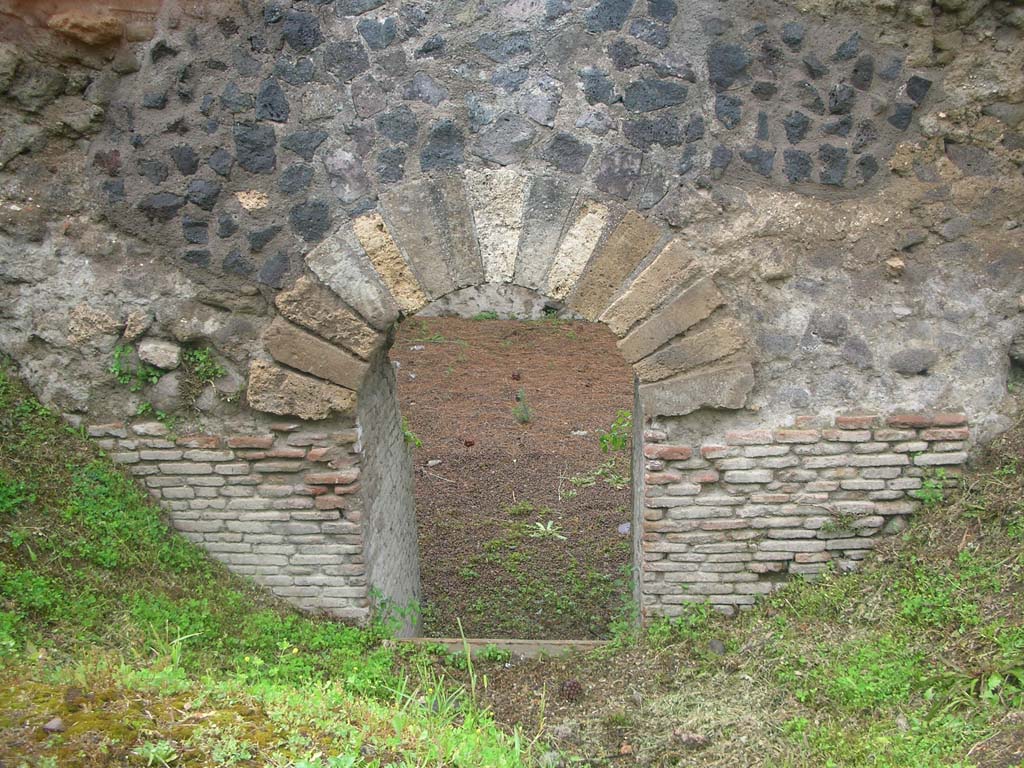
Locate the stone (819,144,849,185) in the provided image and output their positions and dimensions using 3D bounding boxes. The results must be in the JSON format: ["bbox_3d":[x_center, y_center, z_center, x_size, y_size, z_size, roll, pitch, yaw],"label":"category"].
[{"bbox_3d":[1.448,-0.986,4.663,0.134,0.184,0.101,0,7,0],"label":"stone"}]

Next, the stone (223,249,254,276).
[{"bbox_3d":[-1.246,-0.553,4.717,0.145,0.118,0.088,0,7,0],"label":"stone"}]

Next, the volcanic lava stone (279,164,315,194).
[{"bbox_3d":[-0.976,-0.938,4.757,0.167,0.134,0.112,-1,9,5],"label":"volcanic lava stone"}]

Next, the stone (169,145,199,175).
[{"bbox_3d":[-1.511,-1.042,4.817,0.143,0.135,0.104,-1,9,5],"label":"stone"}]

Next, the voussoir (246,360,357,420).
[{"bbox_3d":[-0.966,0.041,4.789,0.503,0.242,0.280,10,12,-2],"label":"voussoir"}]

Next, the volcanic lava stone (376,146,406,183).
[{"bbox_3d":[-0.526,-0.958,4.517,0.130,0.152,0.119,-1,12,0],"label":"volcanic lava stone"}]

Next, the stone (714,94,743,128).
[{"bbox_3d":[0.971,-1.220,4.635,0.120,0.160,0.090,0,7,0],"label":"stone"}]

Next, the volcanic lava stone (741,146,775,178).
[{"bbox_3d":[1.108,-1.004,4.661,0.157,0.148,0.111,0,7,0],"label":"volcanic lava stone"}]

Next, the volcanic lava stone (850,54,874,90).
[{"bbox_3d":[1.523,-1.357,4.528,0.101,0.151,0.093,-1,9,5],"label":"volcanic lava stone"}]

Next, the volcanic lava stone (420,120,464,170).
[{"bbox_3d":[-0.303,-1.041,4.520,0.189,0.210,0.169,-1,12,0],"label":"volcanic lava stone"}]

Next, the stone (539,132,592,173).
[{"bbox_3d":[0.241,-1.028,4.619,0.237,0.172,0.152,-1,9,5],"label":"stone"}]

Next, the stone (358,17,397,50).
[{"bbox_3d":[-0.587,-1.548,4.600,0.169,0.143,0.117,-1,9,5],"label":"stone"}]

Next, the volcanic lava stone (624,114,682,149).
[{"bbox_3d":[0.616,-1.098,4.504,0.249,0.142,0.160,-1,12,0],"label":"volcanic lava stone"}]

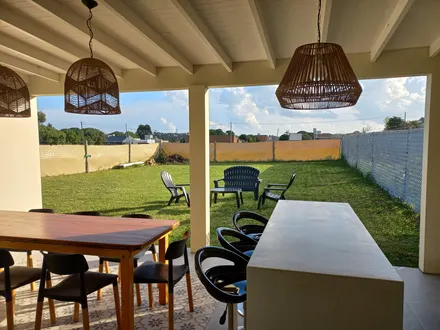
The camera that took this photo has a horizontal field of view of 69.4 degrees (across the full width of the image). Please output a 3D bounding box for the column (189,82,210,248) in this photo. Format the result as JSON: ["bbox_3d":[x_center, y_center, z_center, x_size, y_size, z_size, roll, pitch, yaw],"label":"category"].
[{"bbox_3d":[-0.285,0.084,4.605,0.246,2.372,0.230,1,4,15],"label":"column"}]

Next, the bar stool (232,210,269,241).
[{"bbox_3d":[0.341,0.924,2.868,0.430,0.900,0.450,1,4,15],"label":"bar stool"}]

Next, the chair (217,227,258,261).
[{"bbox_3d":[0.211,0.954,2.391,0.430,0.900,0.450,1,4,15],"label":"chair"}]

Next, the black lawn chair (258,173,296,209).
[{"bbox_3d":[1.455,0.640,8.100,0.860,0.910,0.740,0,4,11],"label":"black lawn chair"}]

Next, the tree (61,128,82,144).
[{"bbox_3d":[-26.995,-4.279,58.149,4.800,4.850,4.800,-2,4,-25],"label":"tree"}]

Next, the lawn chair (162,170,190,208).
[{"bbox_3d":[-1.080,0.622,8.650,0.840,0.910,0.740,1,4,22],"label":"lawn chair"}]

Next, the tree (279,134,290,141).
[{"bbox_3d":[15.707,-5.186,75.124,3.800,4.030,3.800,0,4,12],"label":"tree"}]

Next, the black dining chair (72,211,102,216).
[{"bbox_3d":[-1.632,0.965,3.541,0.480,0.765,0.530,0,4,12],"label":"black dining chair"}]

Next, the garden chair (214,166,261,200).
[{"bbox_3d":[0.575,0.563,9.200,1.300,0.940,0.800,0,4,7],"label":"garden chair"}]

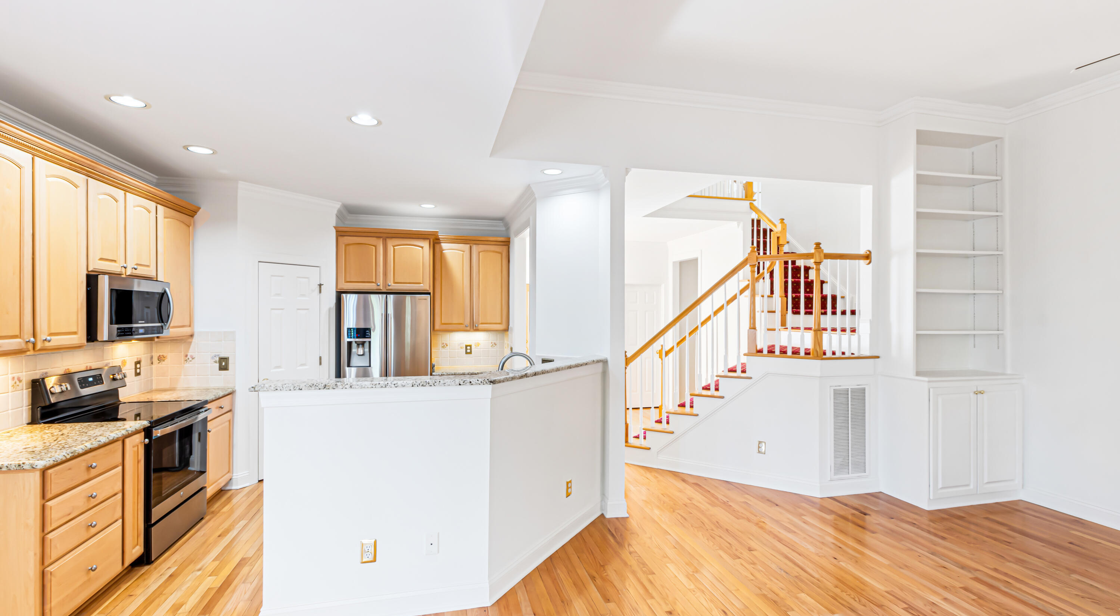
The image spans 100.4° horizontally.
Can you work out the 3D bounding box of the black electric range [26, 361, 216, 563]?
[{"bbox_3d":[-2.927,1.028,3.171,0.710,1.170,0.760,0,-1,-15],"label":"black electric range"}]

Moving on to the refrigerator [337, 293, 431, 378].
[{"bbox_3d":[-1.941,0.744,5.349,0.905,1.775,0.730,0,0,-13],"label":"refrigerator"}]

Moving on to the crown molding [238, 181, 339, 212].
[{"bbox_3d":[-2.628,-1.056,4.576,0.085,0.123,0.981,0,-1,32],"label":"crown molding"}]

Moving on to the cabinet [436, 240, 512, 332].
[{"bbox_3d":[-1.086,-0.283,5.751,0.880,1.125,0.370,0,0,-13],"label":"cabinet"}]

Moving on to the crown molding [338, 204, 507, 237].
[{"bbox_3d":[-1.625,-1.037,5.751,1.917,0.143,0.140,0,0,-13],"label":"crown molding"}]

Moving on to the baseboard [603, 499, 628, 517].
[{"bbox_3d":[0.432,1.553,3.630,0.186,0.125,0.030,0,0,-13],"label":"baseboard"}]

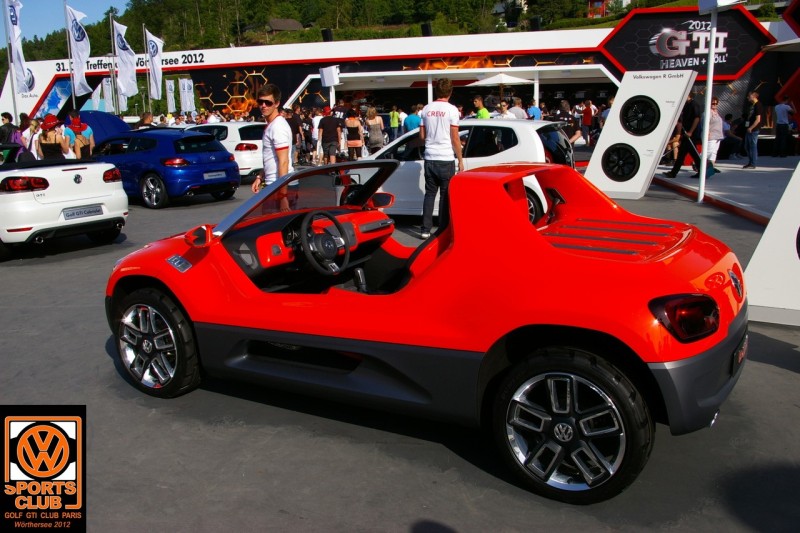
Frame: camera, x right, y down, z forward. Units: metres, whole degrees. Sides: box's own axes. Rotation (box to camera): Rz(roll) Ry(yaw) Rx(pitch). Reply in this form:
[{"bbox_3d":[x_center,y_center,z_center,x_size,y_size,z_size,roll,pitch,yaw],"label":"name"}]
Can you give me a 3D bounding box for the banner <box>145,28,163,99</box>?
[{"bbox_3d":[-10.638,-8.718,29.781,0.850,2.950,0.350,-7,14,-24],"label":"banner"}]

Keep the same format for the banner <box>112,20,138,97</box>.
[{"bbox_3d":[-10.012,-7.586,25.119,1.050,2.850,0.350,-2,12,-6],"label":"banner"}]

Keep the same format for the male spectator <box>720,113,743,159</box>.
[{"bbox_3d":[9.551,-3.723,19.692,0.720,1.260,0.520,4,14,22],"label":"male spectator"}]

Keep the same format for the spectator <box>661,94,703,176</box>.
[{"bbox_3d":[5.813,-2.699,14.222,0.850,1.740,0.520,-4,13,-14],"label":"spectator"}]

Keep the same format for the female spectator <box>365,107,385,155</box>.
[{"bbox_3d":[-0.619,-3.145,17.300,0.460,1.680,0.320,0,12,6],"label":"female spectator"}]

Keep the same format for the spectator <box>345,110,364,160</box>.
[{"bbox_3d":[-1.122,-3.062,17.200,0.460,1.660,0.320,0,12,3],"label":"spectator"}]

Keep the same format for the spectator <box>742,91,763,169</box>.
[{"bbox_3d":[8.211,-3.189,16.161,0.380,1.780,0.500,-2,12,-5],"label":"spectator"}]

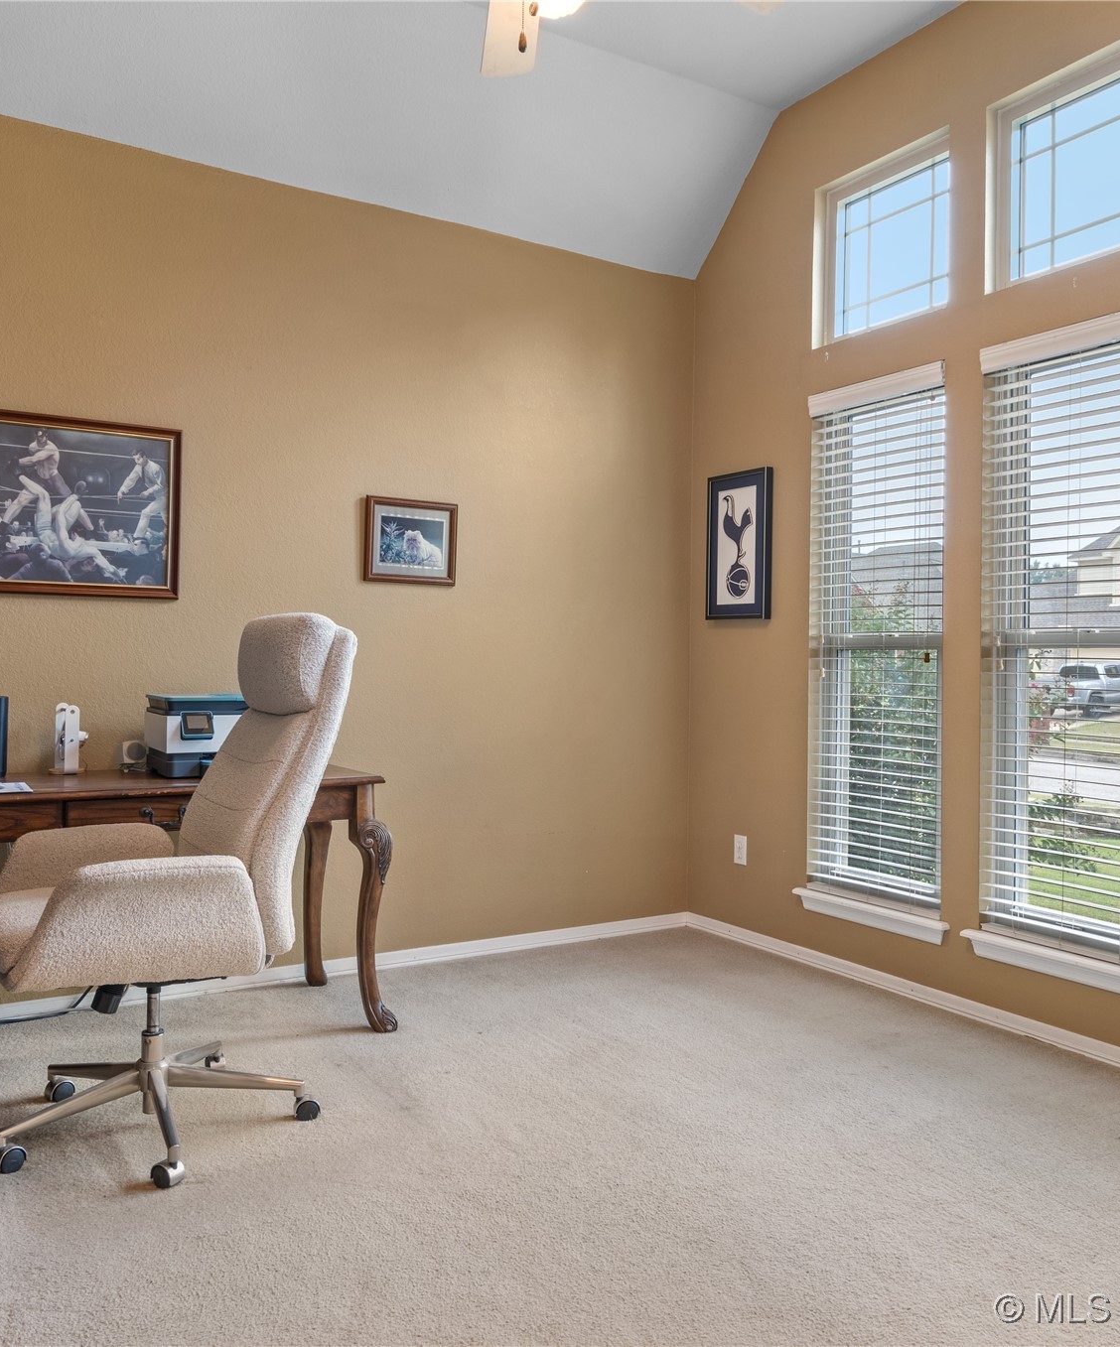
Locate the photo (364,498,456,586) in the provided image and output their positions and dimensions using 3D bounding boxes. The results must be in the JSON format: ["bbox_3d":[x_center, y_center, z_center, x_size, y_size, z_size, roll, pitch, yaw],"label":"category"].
[{"bbox_3d":[-0.539,-0.478,3.880,0.358,0.301,0.025,1,0,-31],"label":"photo"}]

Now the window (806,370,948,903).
[{"bbox_3d":[1.113,-0.109,3.741,0.090,1.801,0.608,1,0,-31],"label":"window"}]

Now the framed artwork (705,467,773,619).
[{"bbox_3d":[0.716,-0.509,4.266,0.040,0.581,0.345,0,0,-31],"label":"framed artwork"}]

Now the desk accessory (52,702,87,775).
[{"bbox_3d":[-1.483,0.198,3.223,0.098,0.212,0.100,0,0,-31],"label":"desk accessory"}]

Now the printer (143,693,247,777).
[{"bbox_3d":[-1.026,0.186,3.372,0.460,0.234,0.341,1,0,-31],"label":"printer"}]

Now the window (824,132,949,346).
[{"bbox_3d":[1.148,-1.485,3.725,0.080,0.575,0.595,0,0,-31],"label":"window"}]

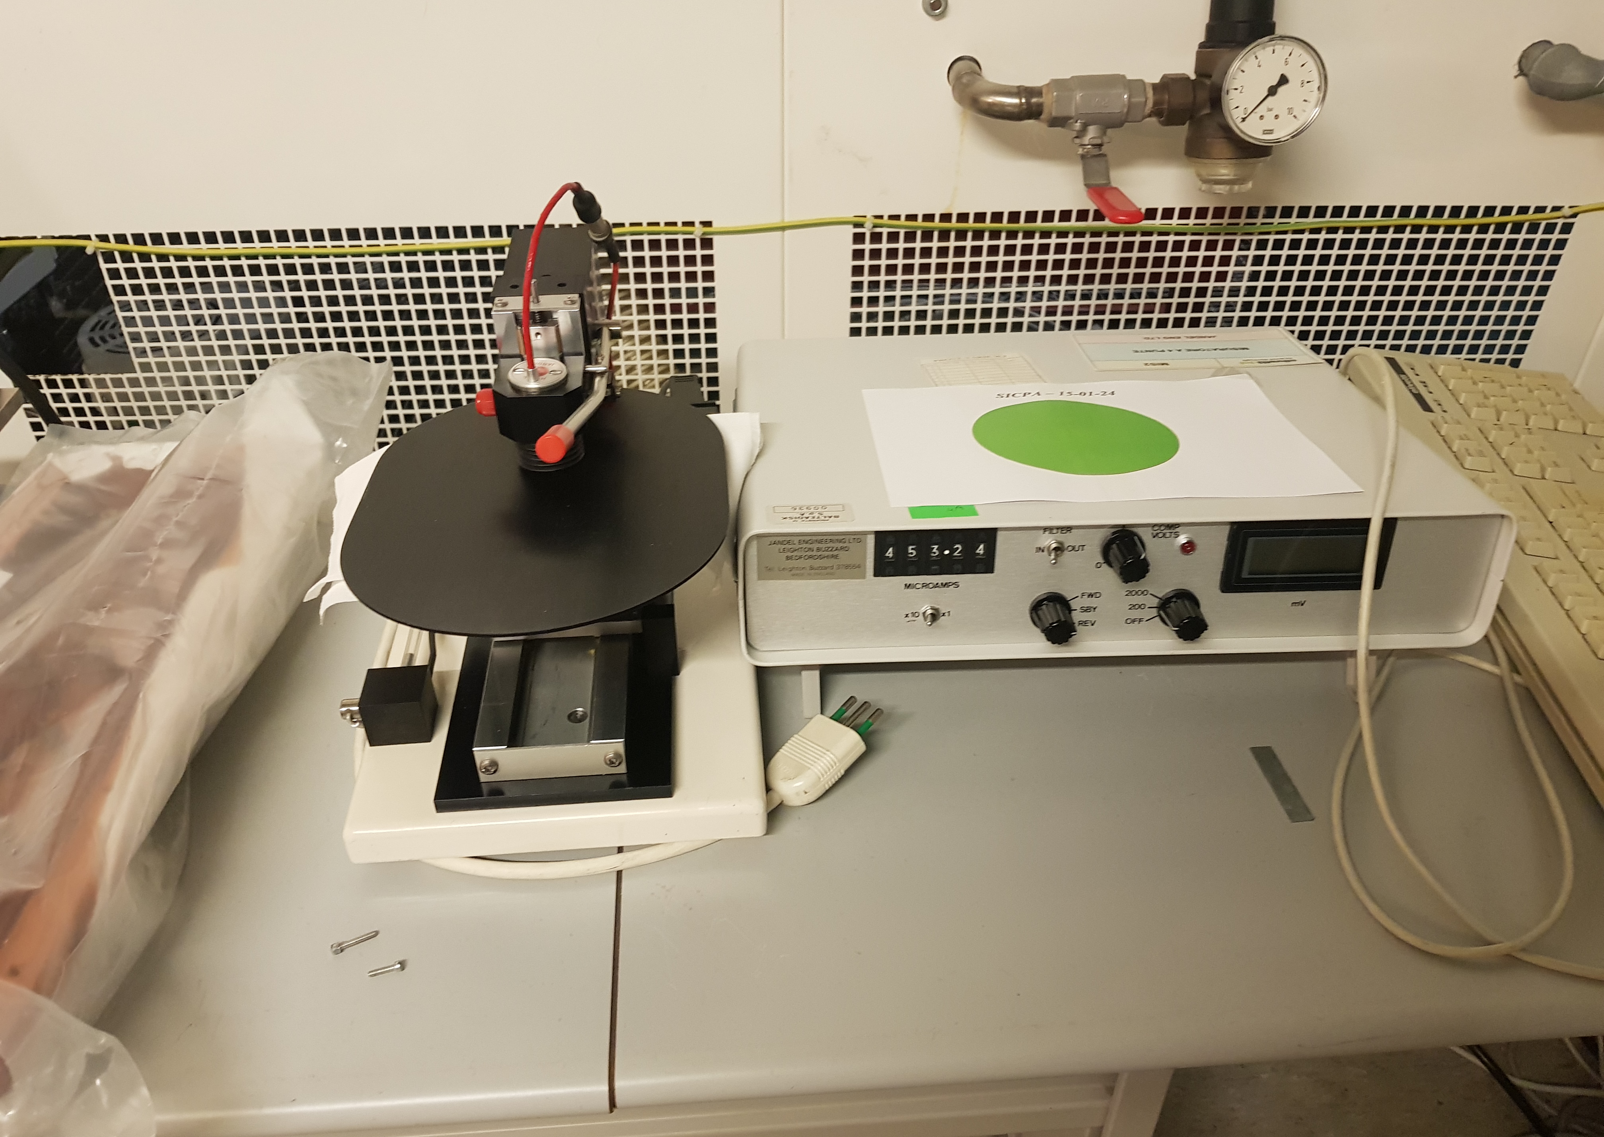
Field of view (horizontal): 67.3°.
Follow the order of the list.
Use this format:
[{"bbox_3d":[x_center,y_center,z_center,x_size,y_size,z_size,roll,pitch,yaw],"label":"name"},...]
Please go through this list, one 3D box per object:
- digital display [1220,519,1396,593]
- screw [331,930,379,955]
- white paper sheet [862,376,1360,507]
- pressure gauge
[{"bbox_3d":[0.286,-0.009,0.682,0.096,0.048,0.012,-2,30,-2],"label":"digital display"},{"bbox_3d":[-0.211,0.176,0.570,0.021,0.004,0.004,-16,37,-24],"label":"screw"},{"bbox_3d":[0.183,-0.086,0.765,0.279,0.004,0.191,-2,30,-3],"label":"white paper sheet"},{"bbox_3d":[0.303,-0.313,0.788,0.069,0.069,0.030,-1,22,-2],"label":"pressure gauge"}]

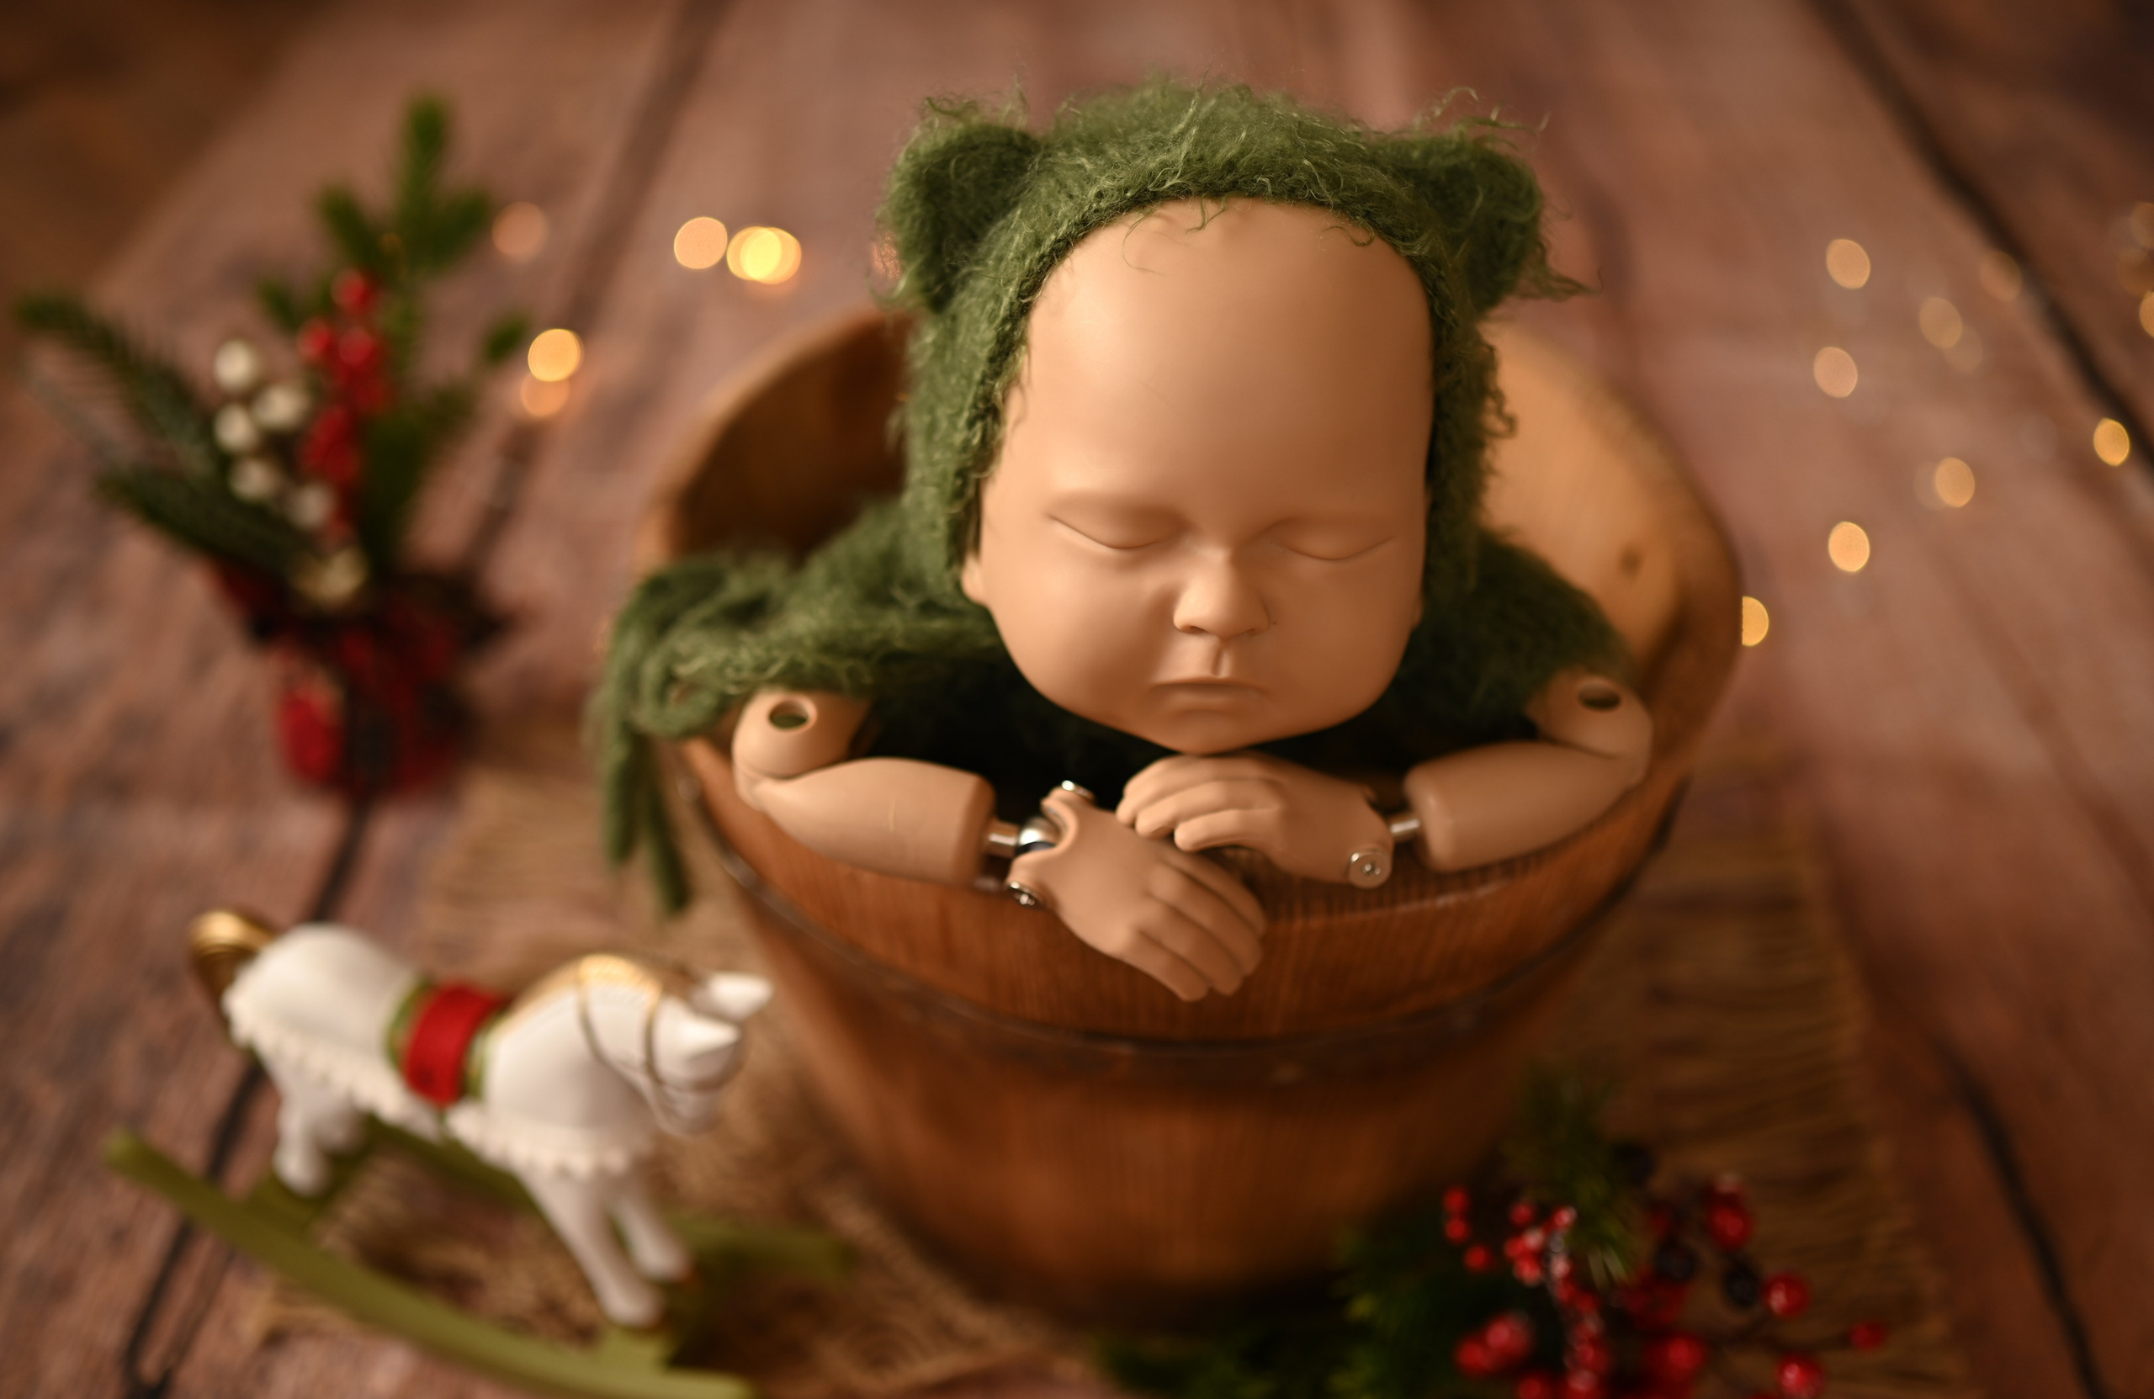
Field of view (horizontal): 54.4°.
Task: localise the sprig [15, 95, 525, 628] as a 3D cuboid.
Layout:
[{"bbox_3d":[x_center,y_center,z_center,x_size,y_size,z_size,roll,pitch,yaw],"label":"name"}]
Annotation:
[{"bbox_3d":[-0.255,-0.105,0.680,0.157,0.178,0.115,0,41,0],"label":"sprig"}]

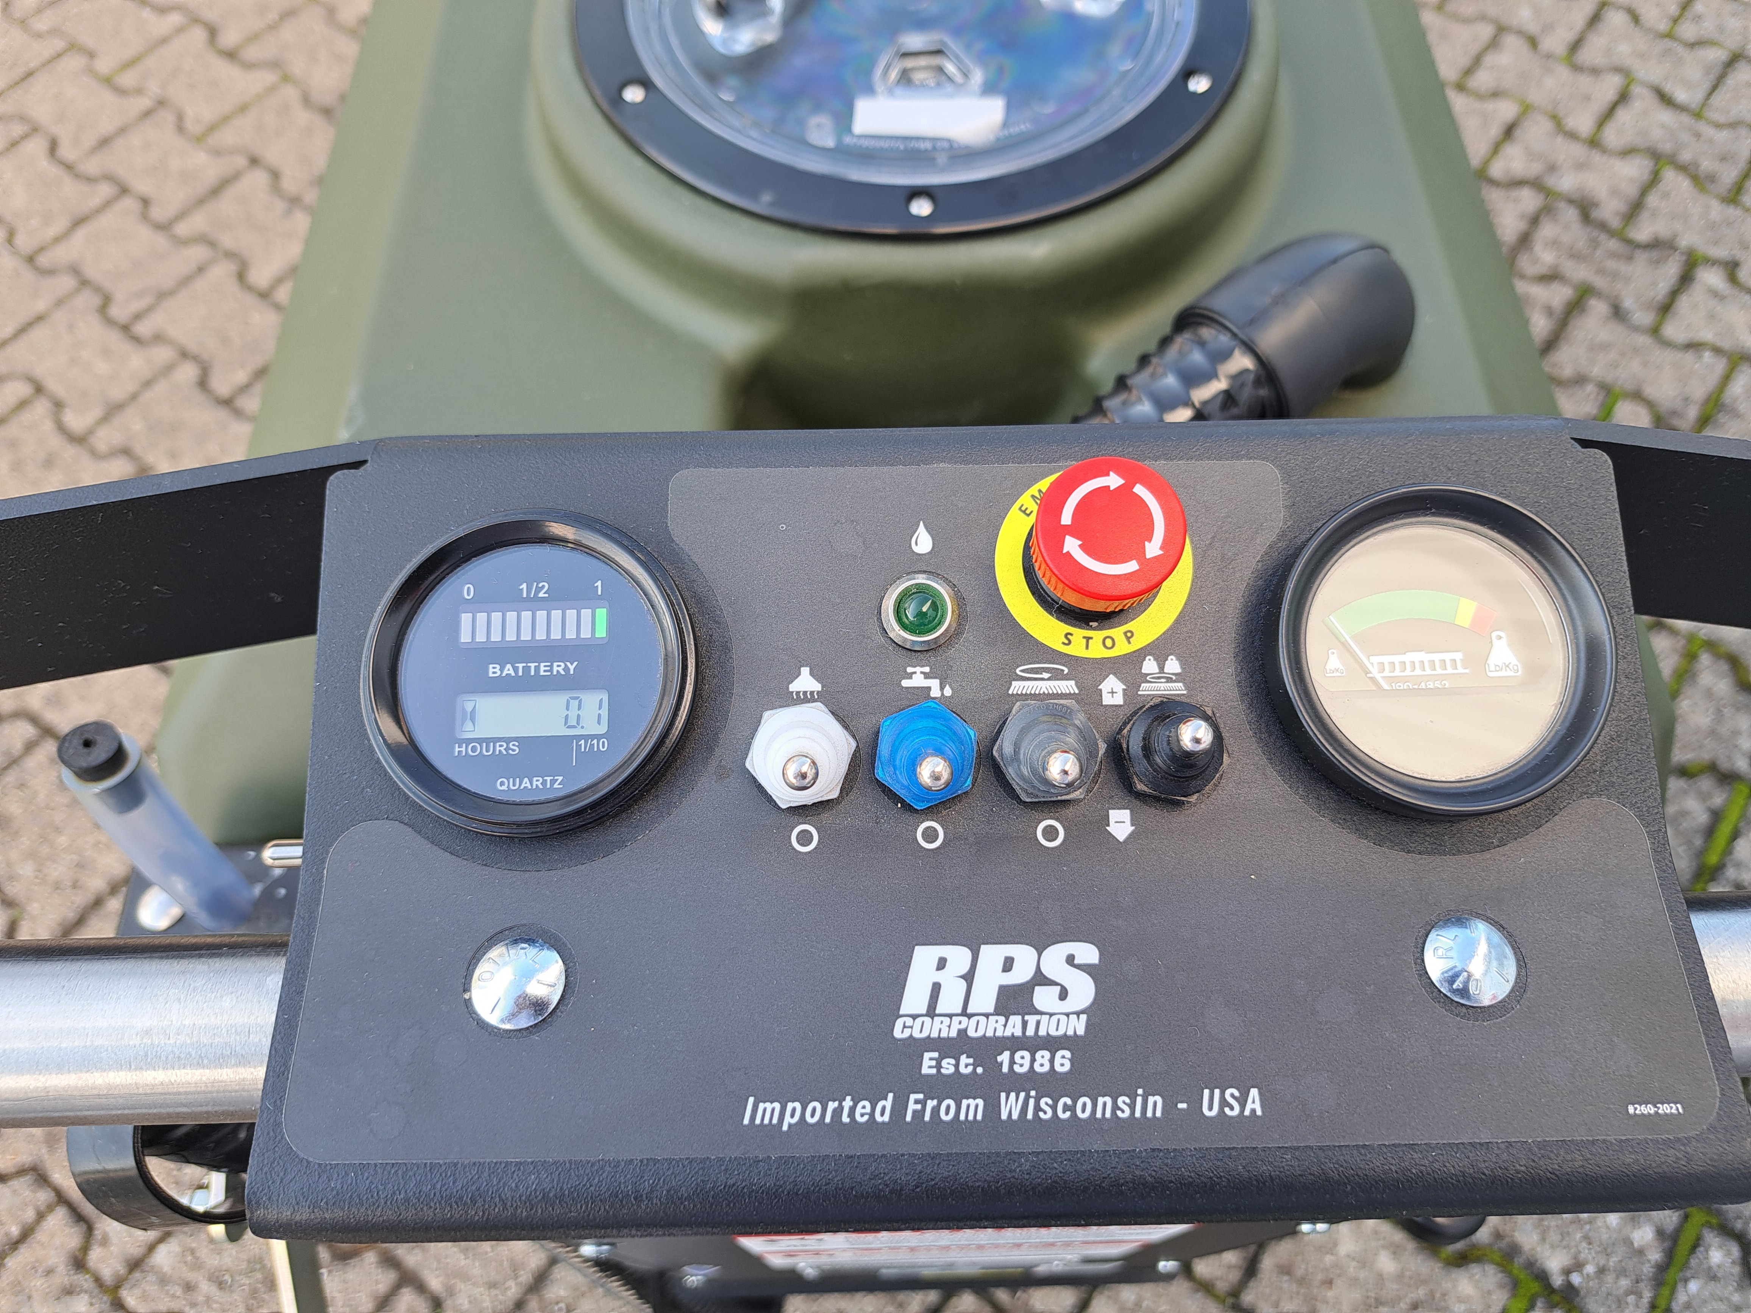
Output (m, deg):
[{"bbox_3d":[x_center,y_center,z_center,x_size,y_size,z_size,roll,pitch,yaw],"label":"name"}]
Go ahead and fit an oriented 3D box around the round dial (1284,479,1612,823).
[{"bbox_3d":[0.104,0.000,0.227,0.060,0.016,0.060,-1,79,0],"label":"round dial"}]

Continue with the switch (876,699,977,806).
[{"bbox_3d":[0.010,0.017,0.221,0.019,0.021,0.021,-1,79,0],"label":"switch"}]

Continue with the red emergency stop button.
[{"bbox_3d":[0.043,-0.021,0.228,0.028,0.021,0.028,-1,79,0],"label":"red emergency stop button"}]

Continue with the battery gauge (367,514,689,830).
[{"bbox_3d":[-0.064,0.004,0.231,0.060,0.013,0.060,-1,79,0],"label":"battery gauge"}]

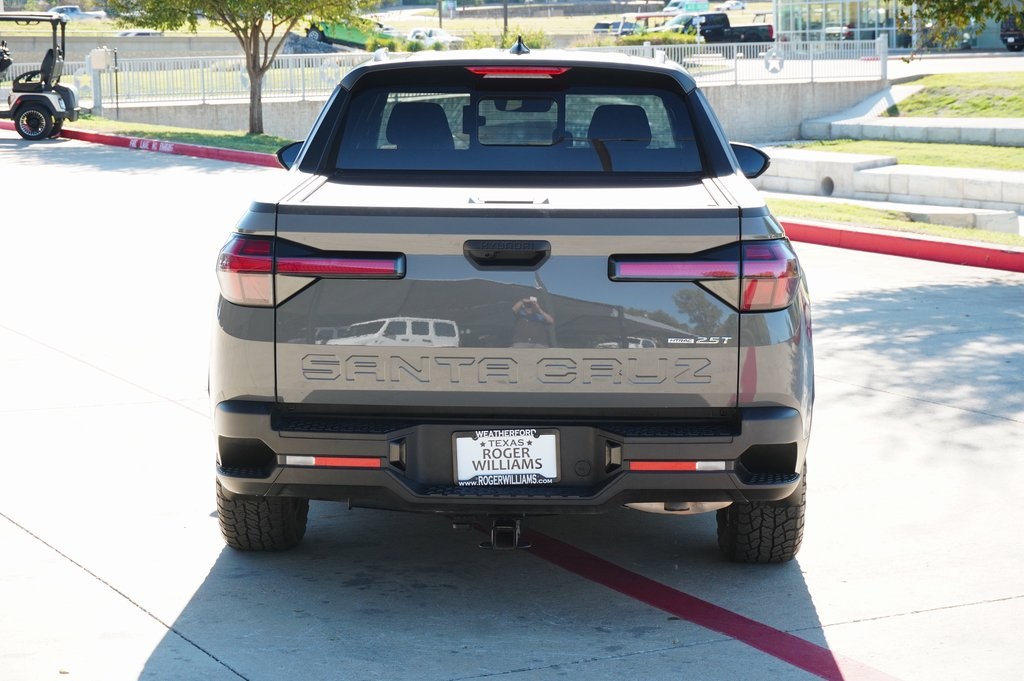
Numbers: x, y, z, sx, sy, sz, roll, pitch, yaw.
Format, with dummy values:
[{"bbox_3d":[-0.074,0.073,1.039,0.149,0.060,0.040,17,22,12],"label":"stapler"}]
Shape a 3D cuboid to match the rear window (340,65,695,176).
[{"bbox_3d":[0.019,-0.757,7.349,1.250,0.420,0.080,1,-25,1],"label":"rear window"}]

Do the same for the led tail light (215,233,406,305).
[{"bbox_3d":[-0.593,-0.206,6.231,0.580,0.212,0.240,1,8,1],"label":"led tail light"}]

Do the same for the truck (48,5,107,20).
[{"bbox_3d":[-32.322,-23.487,155.000,5.600,1.850,1.950,1,8,1],"label":"truck"}]

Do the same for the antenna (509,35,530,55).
[{"bbox_3d":[0.031,-1.072,7.748,0.075,0.065,0.160,1,8,1],"label":"antenna"}]

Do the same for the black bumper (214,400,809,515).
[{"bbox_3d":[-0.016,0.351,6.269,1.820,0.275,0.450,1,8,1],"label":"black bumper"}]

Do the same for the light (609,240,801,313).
[{"bbox_3d":[0.571,-0.194,6.206,0.580,0.212,0.240,1,8,1],"label":"light"}]

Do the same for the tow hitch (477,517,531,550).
[{"bbox_3d":[-0.019,0.556,6.228,0.150,0.085,0.170,1,8,1],"label":"tow hitch"}]

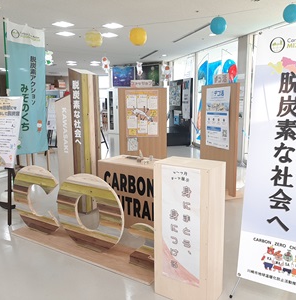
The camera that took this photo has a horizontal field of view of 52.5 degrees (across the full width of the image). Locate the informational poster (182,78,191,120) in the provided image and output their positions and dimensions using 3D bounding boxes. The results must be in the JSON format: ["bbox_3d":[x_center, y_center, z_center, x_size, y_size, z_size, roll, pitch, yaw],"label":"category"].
[{"bbox_3d":[1.200,-1.562,9.200,0.040,1.250,0.480,-5,10,-22],"label":"informational poster"}]

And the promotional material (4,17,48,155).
[{"bbox_3d":[-1.707,-0.839,4.290,0.040,1.800,0.630,8,11,32],"label":"promotional material"}]

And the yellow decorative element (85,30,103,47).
[{"bbox_3d":[-0.750,-1.547,4.167,0.240,0.235,0.240,-2,10,-9],"label":"yellow decorative element"}]

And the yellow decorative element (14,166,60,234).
[{"bbox_3d":[-1.250,0.533,3.361,0.760,0.750,0.045,6,11,32],"label":"yellow decorative element"}]

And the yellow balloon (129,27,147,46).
[{"bbox_3d":[-0.129,-1.532,4.073,0.235,0.250,0.235,-1,10,-1],"label":"yellow balloon"}]

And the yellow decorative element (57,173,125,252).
[{"bbox_3d":[-0.575,0.601,2.918,0.850,0.750,0.045,6,11,32],"label":"yellow decorative element"}]

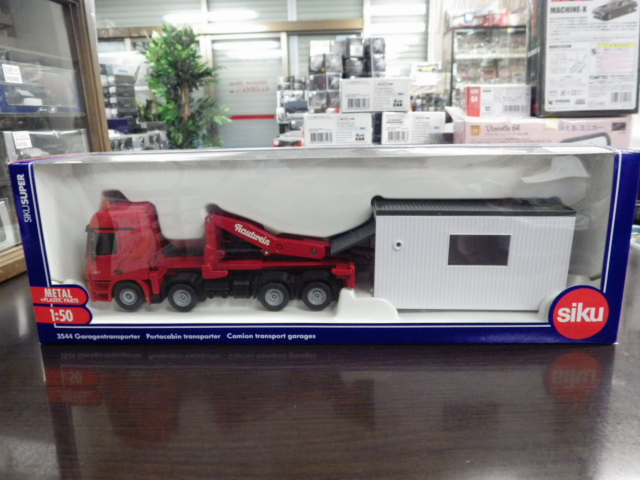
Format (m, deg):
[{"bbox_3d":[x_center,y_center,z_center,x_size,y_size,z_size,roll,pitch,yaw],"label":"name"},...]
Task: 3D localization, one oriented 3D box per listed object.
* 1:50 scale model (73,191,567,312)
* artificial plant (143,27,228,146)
[{"bbox_3d":[0.003,0.005,0.363,0.330,0.079,0.055,-1,14,3],"label":"1:50 scale model"},{"bbox_3d":[-1.196,-1.122,4.759,0.820,1.700,0.800,-1,14,3],"label":"artificial plant"}]

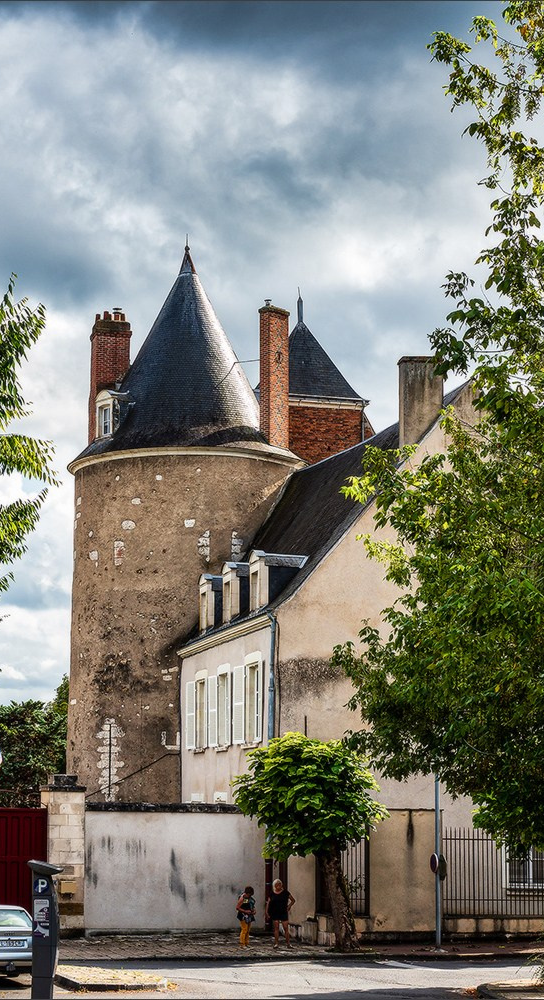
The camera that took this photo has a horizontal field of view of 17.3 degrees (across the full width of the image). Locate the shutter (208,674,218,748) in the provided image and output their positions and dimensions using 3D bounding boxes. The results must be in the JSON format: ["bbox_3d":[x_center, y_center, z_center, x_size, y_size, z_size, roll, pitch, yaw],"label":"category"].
[{"bbox_3d":[-1.680,6.044,51.185,0.070,1.993,0.580,5,-11,-27],"label":"shutter"}]

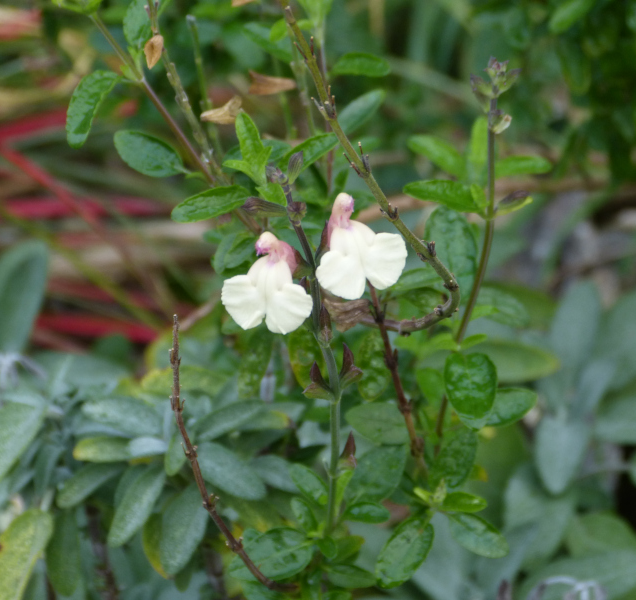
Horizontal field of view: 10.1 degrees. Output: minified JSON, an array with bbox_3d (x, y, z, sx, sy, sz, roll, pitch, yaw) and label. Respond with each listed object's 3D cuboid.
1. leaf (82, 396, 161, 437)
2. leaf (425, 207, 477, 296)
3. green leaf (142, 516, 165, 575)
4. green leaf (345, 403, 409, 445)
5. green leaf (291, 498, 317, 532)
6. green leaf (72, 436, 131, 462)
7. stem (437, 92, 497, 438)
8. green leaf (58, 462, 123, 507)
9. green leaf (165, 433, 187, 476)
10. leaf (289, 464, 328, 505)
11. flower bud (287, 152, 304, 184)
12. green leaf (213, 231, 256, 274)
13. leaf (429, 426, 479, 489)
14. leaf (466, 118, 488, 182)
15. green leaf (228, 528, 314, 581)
[{"bbox_3d":[-0.059,0.035,1.080,0.025,0.005,0.011,13,37,-19],"label":"leaf"},{"bbox_3d":[0.038,-0.014,1.030,0.015,0.026,0.006,0,6,0],"label":"leaf"},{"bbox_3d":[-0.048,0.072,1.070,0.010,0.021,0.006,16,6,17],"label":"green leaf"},{"bbox_3d":[0.017,0.036,1.035,0.020,0.004,0.013,7,66,3],"label":"green leaf"},{"bbox_3d":[-0.003,0.059,0.985,0.006,0.004,0.012,-26,66,-37],"label":"green leaf"},{"bbox_3d":[-0.063,0.045,1.070,0.022,0.004,0.009,-6,60,-3],"label":"green leaf"},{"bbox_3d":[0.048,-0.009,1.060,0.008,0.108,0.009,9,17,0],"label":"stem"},{"bbox_3d":[-0.067,0.055,1.060,0.024,0.004,0.009,-30,49,-25],"label":"green leaf"},{"bbox_3d":[-0.042,0.045,1.050,0.006,0.004,0.014,9,59,18],"label":"green leaf"},{"bbox_3d":[-0.002,0.053,1.025,0.015,0.007,0.004,39,-12,10],"label":"leaf"},{"bbox_3d":[-0.006,-0.039,1.040,0.004,0.010,0.004,9,11,0],"label":"flower bud"},{"bbox_3d":[-0.024,-0.014,1.040,0.009,0.004,0.016,40,80,24],"label":"green leaf"},{"bbox_3d":[0.042,0.048,1.090,0.013,0.005,0.023,16,65,-2],"label":"leaf"},{"bbox_3d":[0.047,-0.045,1.060,0.008,0.020,0.004,0,-18,0],"label":"leaf"},{"bbox_3d":[-0.014,0.076,1.070,0.027,0.005,0.017,-17,55,-12],"label":"green leaf"}]

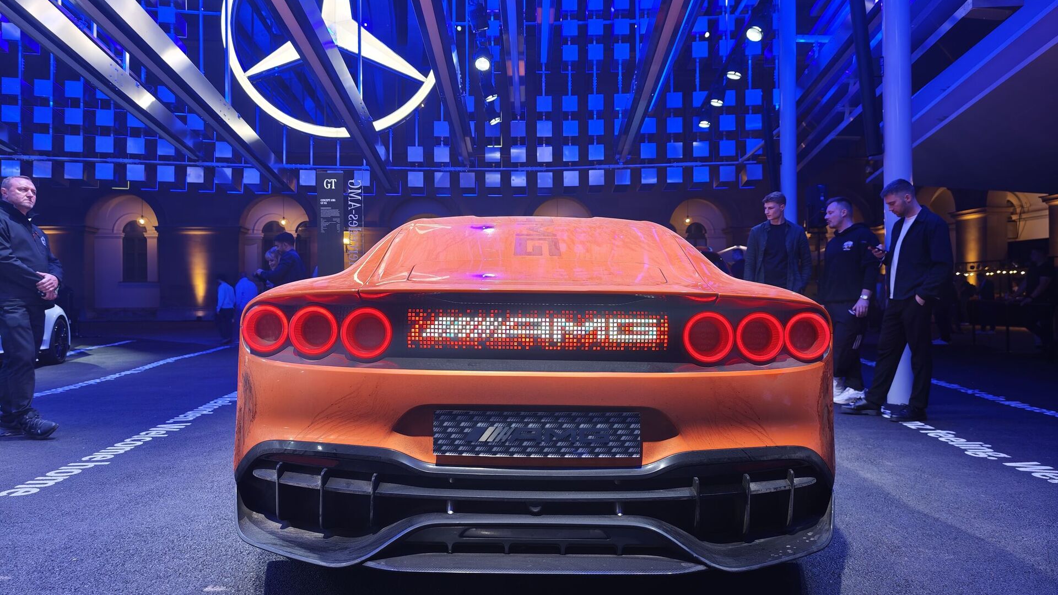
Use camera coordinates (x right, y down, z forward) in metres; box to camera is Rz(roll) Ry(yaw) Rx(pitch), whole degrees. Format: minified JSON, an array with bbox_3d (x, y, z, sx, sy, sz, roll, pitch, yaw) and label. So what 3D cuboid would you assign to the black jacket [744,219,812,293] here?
[{"bbox_3d":[2.160,-0.310,6.100,0.570,0.730,0.330,1,1,24],"label":"black jacket"}]

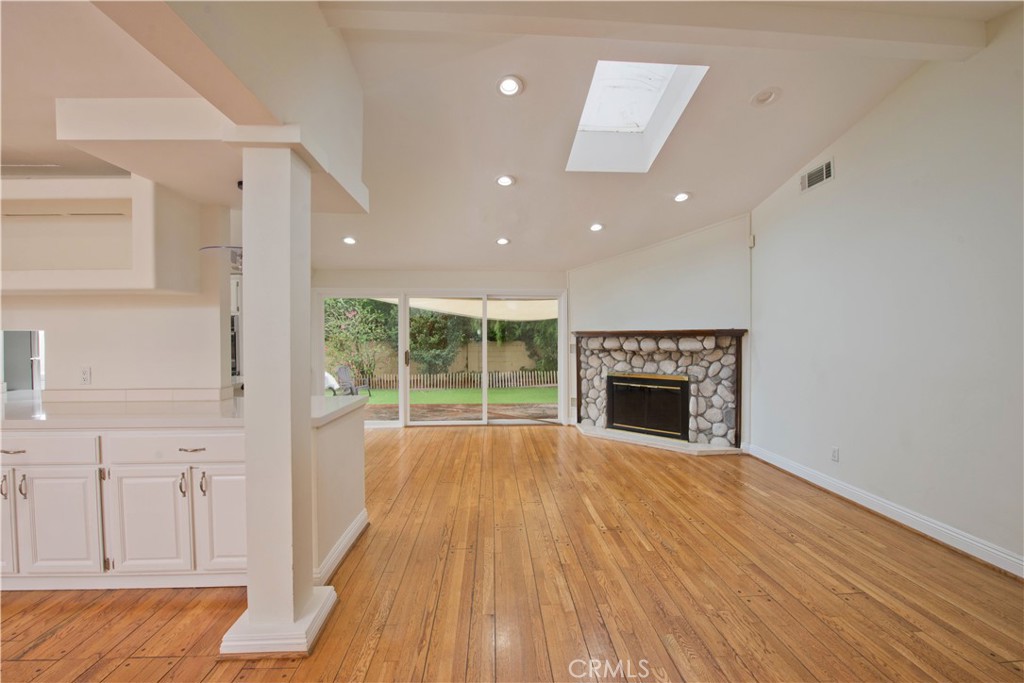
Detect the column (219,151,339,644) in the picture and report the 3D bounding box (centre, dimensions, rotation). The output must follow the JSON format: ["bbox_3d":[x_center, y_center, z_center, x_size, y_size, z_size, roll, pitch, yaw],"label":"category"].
[{"bbox_3d":[-1.060,0.241,1.992,0.385,2.184,0.385,0,1,-3],"label":"column"}]

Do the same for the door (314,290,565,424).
[{"bbox_3d":[-1.039,0.274,6.451,3.630,2.035,0.120,0,1,-3],"label":"door"}]

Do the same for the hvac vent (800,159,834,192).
[{"bbox_3d":[2.792,-1.519,3.924,0.025,0.182,0.405,0,1,-3],"label":"hvac vent"}]

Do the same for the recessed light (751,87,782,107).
[{"bbox_3d":[1.924,-1.868,3.231,0.200,0.050,0.200,0,-13,-3],"label":"recessed light"}]

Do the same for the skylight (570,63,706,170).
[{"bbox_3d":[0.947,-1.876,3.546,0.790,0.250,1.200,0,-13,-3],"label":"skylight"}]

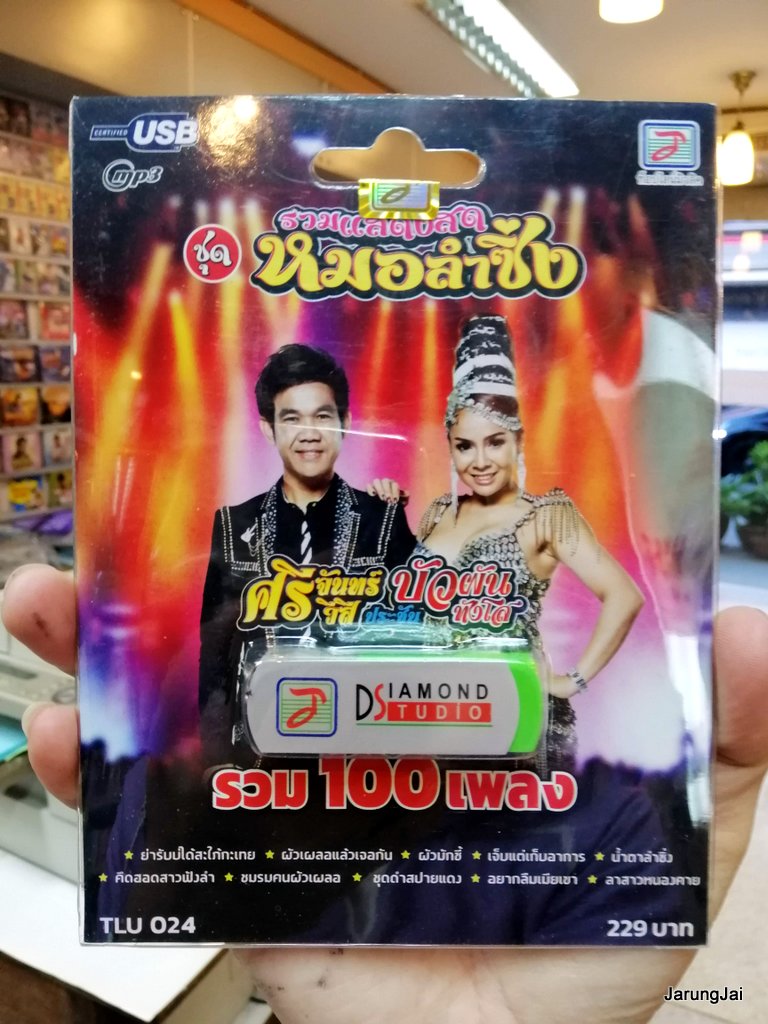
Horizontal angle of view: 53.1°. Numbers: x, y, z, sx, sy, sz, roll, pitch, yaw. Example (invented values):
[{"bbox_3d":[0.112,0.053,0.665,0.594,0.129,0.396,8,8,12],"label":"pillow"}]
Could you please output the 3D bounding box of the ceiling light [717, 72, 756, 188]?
[{"bbox_3d":[1.628,-1.762,3.523,0.160,0.472,0.160,0,12,0],"label":"ceiling light"}]

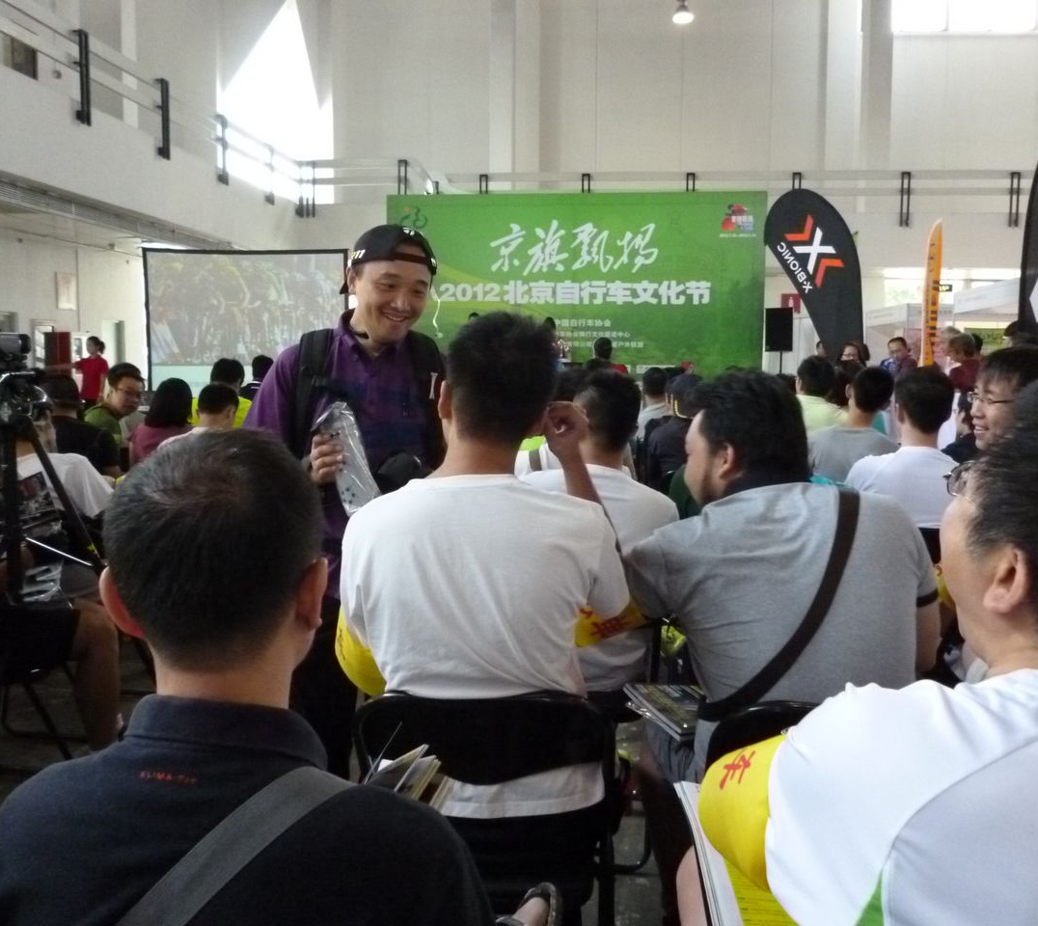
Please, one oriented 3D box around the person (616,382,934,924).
[{"bbox_3d":[0.460,0.469,1.925,0.580,1.290,0.820,-1,5,-14],"label":"person"}]

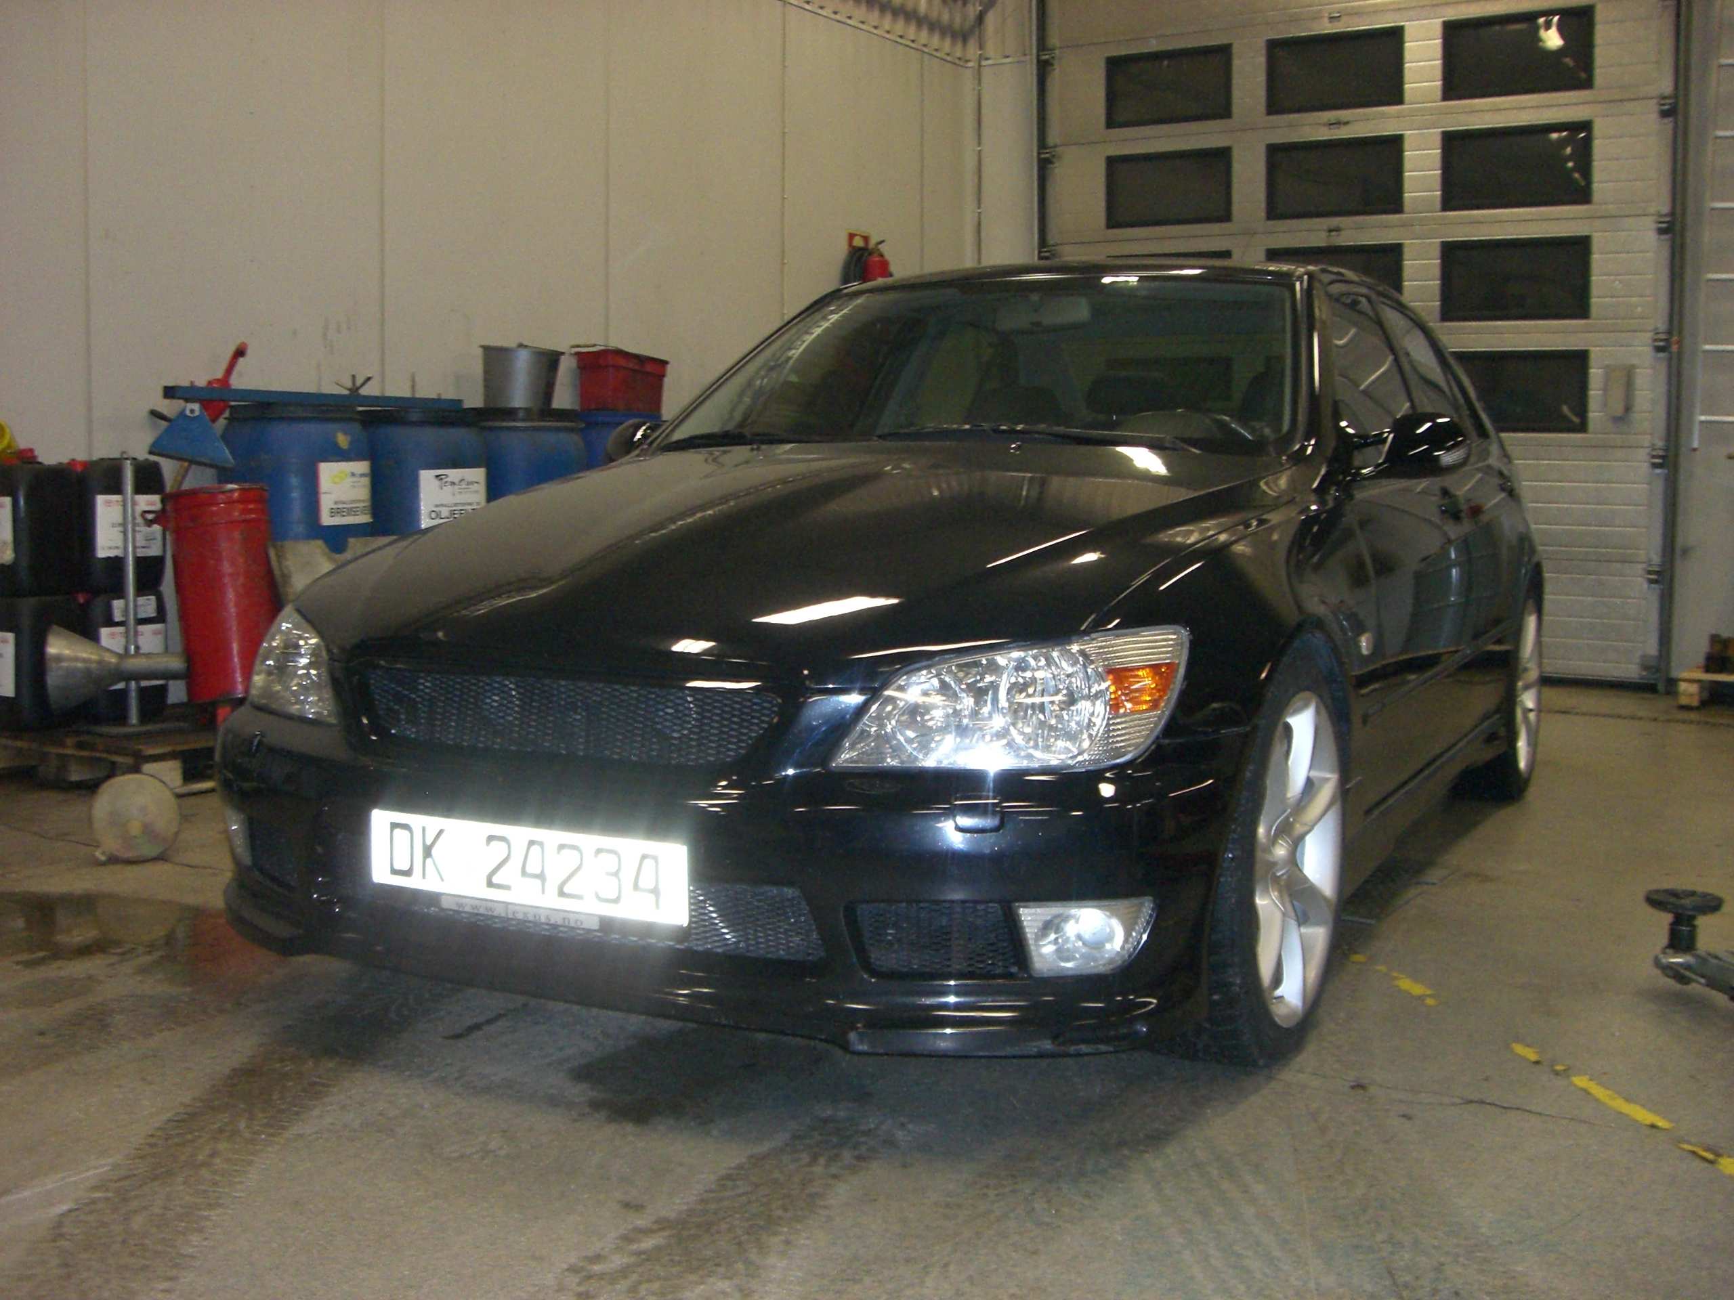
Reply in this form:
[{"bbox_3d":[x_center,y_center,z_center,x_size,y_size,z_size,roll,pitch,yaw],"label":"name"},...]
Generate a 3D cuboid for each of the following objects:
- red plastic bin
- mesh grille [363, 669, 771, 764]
[{"bbox_3d":[-0.906,-1.001,7.050,0.220,0.235,0.340,4,6,31],"label":"red plastic bin"},{"bbox_3d":[-0.417,0.088,2.561,0.680,0.110,0.050,3,6,26],"label":"mesh grille"}]

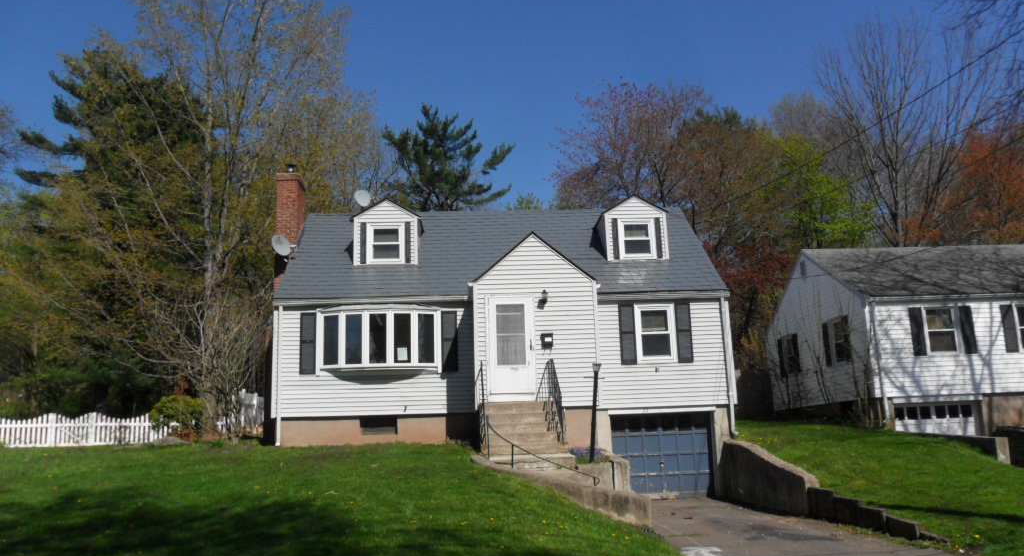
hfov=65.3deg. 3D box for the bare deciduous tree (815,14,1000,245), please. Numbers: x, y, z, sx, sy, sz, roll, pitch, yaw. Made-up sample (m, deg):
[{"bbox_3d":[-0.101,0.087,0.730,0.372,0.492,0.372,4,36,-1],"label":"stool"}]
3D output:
[{"bbox_3d":[17.890,-3.207,36.128,8.400,18.440,8.000,-2,-11,0],"label":"bare deciduous tree"}]

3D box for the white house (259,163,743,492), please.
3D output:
[{"bbox_3d":[-0.631,1.159,21.572,11.422,9.030,9.470,-1,-11,-4],"label":"white house"}]

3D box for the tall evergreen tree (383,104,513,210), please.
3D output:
[{"bbox_3d":[-3.055,-0.778,37.827,7.200,15.586,7.000,-2,-11,0],"label":"tall evergreen tree"}]

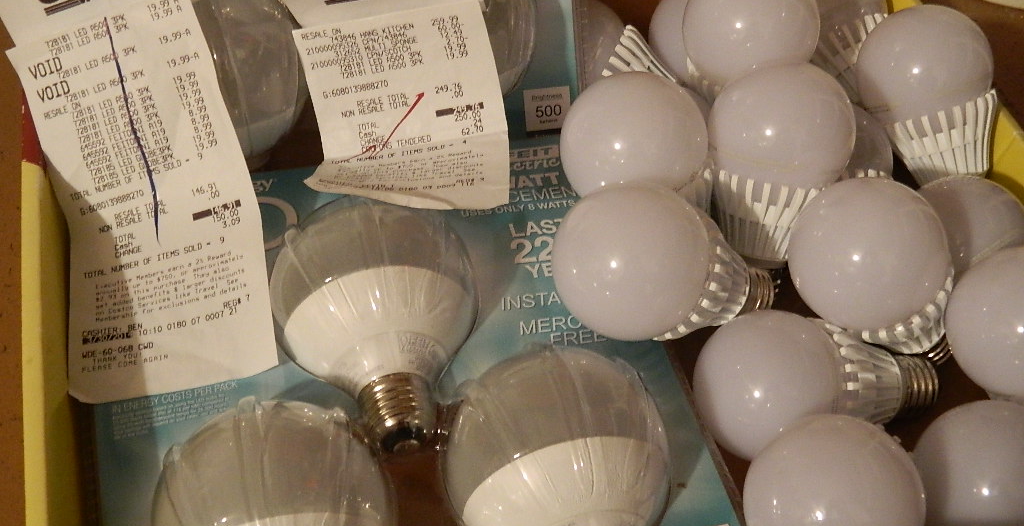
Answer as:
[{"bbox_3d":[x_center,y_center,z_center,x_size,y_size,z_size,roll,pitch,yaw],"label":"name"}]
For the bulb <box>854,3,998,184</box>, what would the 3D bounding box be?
[{"bbox_3d":[0.200,-0.066,0.573,0.061,0.112,0.061,-17,12,4],"label":"bulb"}]

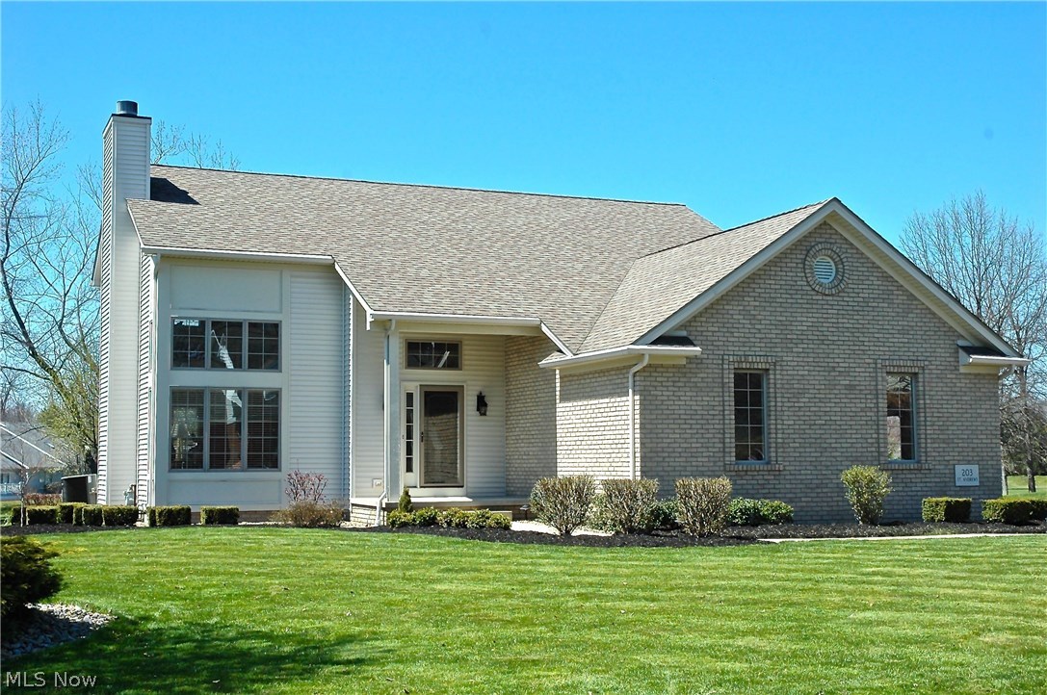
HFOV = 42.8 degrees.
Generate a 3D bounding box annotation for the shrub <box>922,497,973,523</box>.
[{"bbox_3d":[7.407,2.844,23.376,0.593,0.406,0.560,2,-5,-23],"label":"shrub"}]

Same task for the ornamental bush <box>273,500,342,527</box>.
[{"bbox_3d":[-4.011,3.069,24.761,1.280,0.460,0.900,2,-5,-23],"label":"ornamental bush"}]

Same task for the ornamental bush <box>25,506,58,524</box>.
[{"bbox_3d":[-9.229,3.193,25.551,0.589,0.334,0.550,2,-5,-23],"label":"ornamental bush"}]

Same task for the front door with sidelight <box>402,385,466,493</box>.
[{"bbox_3d":[-1.794,1.828,26.811,1.303,2.111,0.130,2,-5,-23],"label":"front door with sidelight"}]

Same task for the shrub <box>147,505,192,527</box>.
[{"bbox_3d":[-6.482,3.070,24.431,0.709,0.350,0.550,2,-5,-23],"label":"shrub"}]

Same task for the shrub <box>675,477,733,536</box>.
[{"bbox_3d":[2.652,2.344,19.734,0.826,0.838,0.826,0,-5,0],"label":"shrub"}]

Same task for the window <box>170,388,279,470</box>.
[{"bbox_3d":[-5.685,1.571,25.550,2.110,1.610,0.120,2,-5,-23],"label":"window"}]

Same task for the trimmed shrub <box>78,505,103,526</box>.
[{"bbox_3d":[-7.995,3.104,24.698,0.359,0.365,0.480,2,-5,-23],"label":"trimmed shrub"}]

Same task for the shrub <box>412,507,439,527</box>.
[{"bbox_3d":[-1.681,2.917,23.033,0.465,0.332,0.465,0,-5,0],"label":"shrub"}]

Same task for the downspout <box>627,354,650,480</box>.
[{"bbox_3d":[1.906,1.525,21.906,0.100,2.820,0.620,2,-5,-23],"label":"downspout"}]

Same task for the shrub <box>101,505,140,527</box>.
[{"bbox_3d":[-7.462,3.110,24.717,0.612,0.348,0.550,2,-5,-23],"label":"shrub"}]

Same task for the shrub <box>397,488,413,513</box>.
[{"bbox_3d":[-2.067,2.753,23.321,0.269,0.622,0.269,2,-5,-23],"label":"shrub"}]

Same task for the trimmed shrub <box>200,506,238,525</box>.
[{"bbox_3d":[-5.651,3.145,24.882,0.610,0.323,0.550,2,-5,-23],"label":"trimmed shrub"}]

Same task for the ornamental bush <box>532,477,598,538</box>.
[{"bbox_3d":[0.587,2.361,19.996,0.949,0.878,0.949,0,-5,0],"label":"ornamental bush"}]

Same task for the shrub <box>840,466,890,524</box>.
[{"bbox_3d":[5.834,2.502,22.745,0.885,1.017,0.885,2,-5,-23],"label":"shrub"}]

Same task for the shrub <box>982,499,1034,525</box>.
[{"bbox_3d":[8.283,2.791,22.842,0.596,0.419,0.600,2,-5,-23],"label":"shrub"}]

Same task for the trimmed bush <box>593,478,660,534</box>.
[{"bbox_3d":[1.581,2.428,20.474,1.004,0.856,1.004,0,-5,0],"label":"trimmed bush"}]

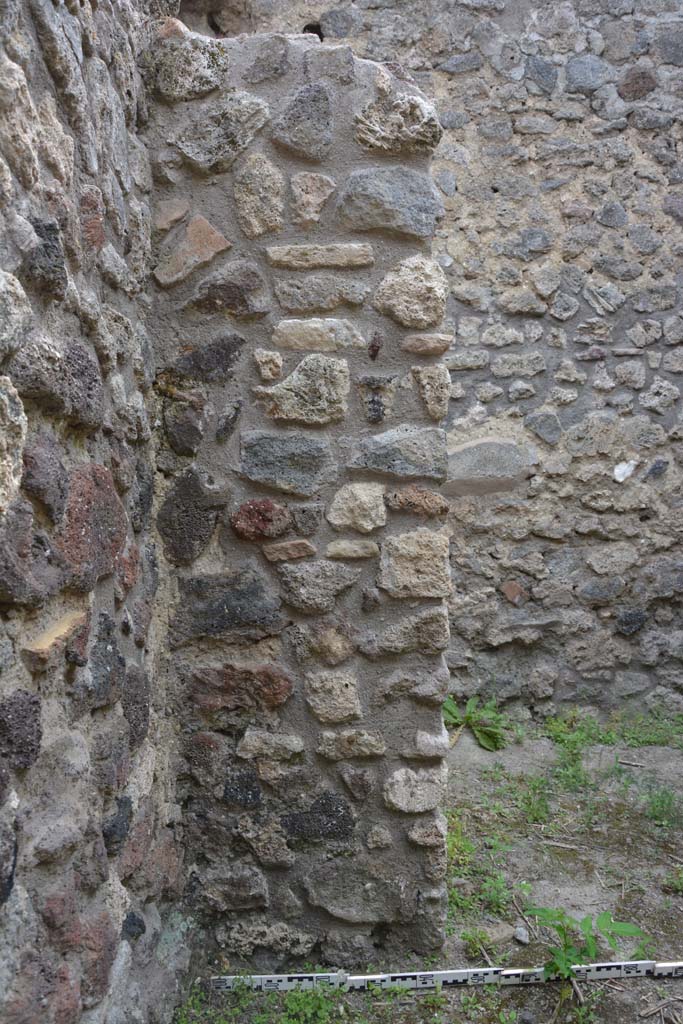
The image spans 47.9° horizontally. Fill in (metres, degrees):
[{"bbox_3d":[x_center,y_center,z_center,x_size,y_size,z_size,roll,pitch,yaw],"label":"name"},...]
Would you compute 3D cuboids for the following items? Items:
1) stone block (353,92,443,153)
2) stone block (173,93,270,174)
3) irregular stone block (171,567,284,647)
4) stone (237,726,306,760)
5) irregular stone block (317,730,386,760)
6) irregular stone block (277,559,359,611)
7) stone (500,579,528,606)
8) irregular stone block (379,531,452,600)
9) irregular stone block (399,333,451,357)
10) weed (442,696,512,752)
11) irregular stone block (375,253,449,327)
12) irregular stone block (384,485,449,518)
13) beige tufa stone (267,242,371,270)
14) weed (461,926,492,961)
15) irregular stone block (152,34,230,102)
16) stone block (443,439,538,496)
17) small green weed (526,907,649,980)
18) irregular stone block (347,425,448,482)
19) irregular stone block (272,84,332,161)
[{"bbox_3d":[0.106,-0.729,1.456,0.164,0.108,0.110,0,4,0],"label":"stone block"},{"bbox_3d":[-0.223,-0.711,1.458,0.179,0.145,0.110,0,4,0],"label":"stone block"},{"bbox_3d":[-0.229,0.183,1.584,0.222,0.156,0.120,-1,5,-2],"label":"irregular stone block"},{"bbox_3d":[-0.140,0.455,1.530,0.134,0.069,0.080,0,4,0],"label":"stone"},{"bbox_3d":[0.020,0.459,1.531,0.138,0.061,0.080,0,4,0],"label":"irregular stone block"},{"bbox_3d":[-0.043,0.144,1.512,0.160,0.102,0.090,0,4,0],"label":"irregular stone block"},{"bbox_3d":[0.662,0.306,2.968,0.105,0.101,0.080,-1,5,-2],"label":"stone"},{"bbox_3d":[0.141,0.097,1.568,0.139,0.135,0.110,-1,5,-2],"label":"irregular stone block"},{"bbox_3d":[0.161,-0.319,1.465,0.098,0.041,0.065,0,4,0],"label":"irregular stone block"},{"bbox_3d":[0.489,0.762,2.780,0.235,0.140,0.220,-1,5,-2],"label":"weed"},{"bbox_3d":[0.131,-0.420,1.480,0.144,0.138,0.110,0,4,0],"label":"irregular stone block"},{"bbox_3d":[0.144,-0.023,1.494,0.123,0.062,0.080,0,4,0],"label":"irregular stone block"},{"bbox_3d":[-0.044,-0.491,1.509,0.198,0.052,0.090,-1,5,-2],"label":"beige tufa stone"},{"bbox_3d":[0.282,0.902,1.605,0.065,0.050,0.060,-1,5,-2],"label":"weed"},{"bbox_3d":[-0.279,-0.826,1.449,0.145,0.121,0.110,0,4,0],"label":"irregular stone block"},{"bbox_3d":[0.586,-0.178,3.060,0.378,0.228,0.190,0,4,0],"label":"stone block"},{"bbox_3d":[0.488,0.856,1.523,0.225,0.120,0.160,0,4,0],"label":"small green weed"},{"bbox_3d":[0.107,-0.118,1.551,0.195,0.111,0.110,-1,5,-2],"label":"irregular stone block"},{"bbox_3d":[-0.075,-0.737,1.496,0.111,0.140,0.100,-1,5,-2],"label":"irregular stone block"}]

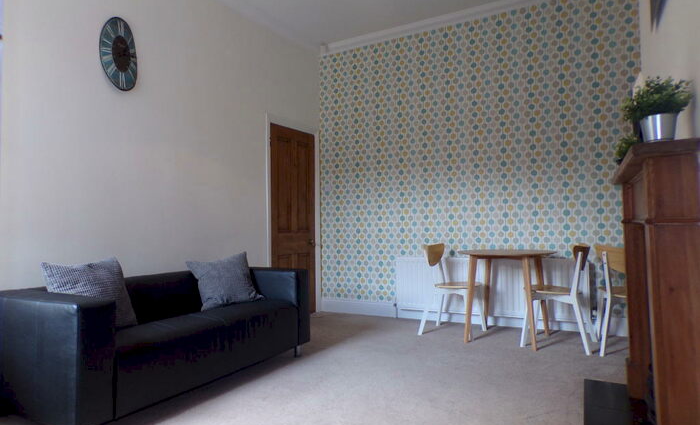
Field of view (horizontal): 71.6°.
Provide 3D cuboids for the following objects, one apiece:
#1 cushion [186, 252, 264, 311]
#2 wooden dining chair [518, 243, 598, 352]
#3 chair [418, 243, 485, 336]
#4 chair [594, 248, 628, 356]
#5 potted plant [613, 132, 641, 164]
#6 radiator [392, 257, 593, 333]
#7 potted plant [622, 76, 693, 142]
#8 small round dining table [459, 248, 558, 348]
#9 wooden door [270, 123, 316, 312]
[{"bbox_3d":[-0.922,0.502,3.580,0.470,0.430,0.140,1,-28,-38],"label":"cushion"},{"bbox_3d":[1.696,0.670,3.956,0.510,0.800,0.460,-3,-3,31],"label":"wooden dining chair"},{"bbox_3d":[0.946,0.706,4.464,0.510,0.800,0.460,-3,-3,31],"label":"chair"},{"bbox_3d":[2.126,0.649,3.663,0.460,0.800,0.510,-2,-3,26],"label":"chair"},{"bbox_3d":[1.561,-0.335,2.719,0.210,0.230,0.210,-2,-3,26],"label":"potted plant"},{"bbox_3d":[1.319,0.734,4.735,1.864,0.560,0.100,-3,-3,31],"label":"radiator"},{"bbox_3d":[1.138,-0.366,1.806,0.240,0.245,0.240,-2,-3,26],"label":"potted plant"},{"bbox_3d":[1.358,0.717,4.216,0.870,0.740,0.870,-3,-3,31],"label":"small round dining table"},{"bbox_3d":[-0.637,0.119,5.488,0.050,2.120,0.760,-3,-3,31],"label":"wooden door"}]

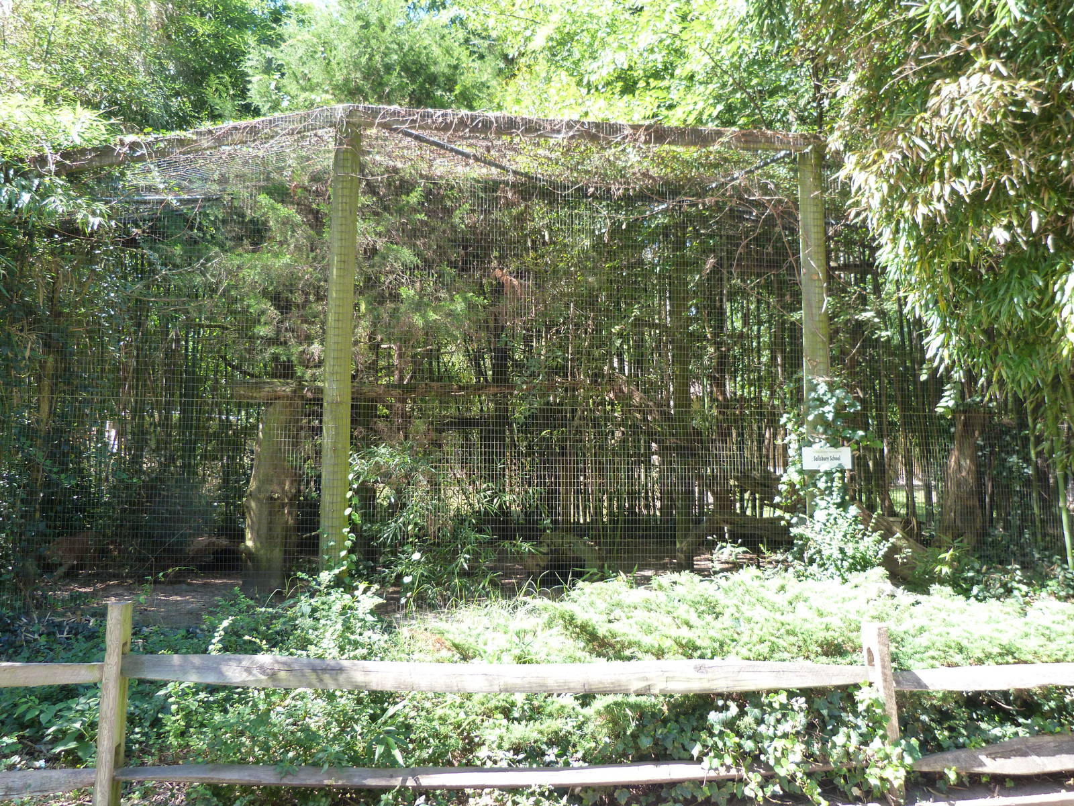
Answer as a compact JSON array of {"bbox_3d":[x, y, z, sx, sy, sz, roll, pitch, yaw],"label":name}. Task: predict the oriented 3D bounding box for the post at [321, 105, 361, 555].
[{"bbox_3d":[-1.347,-0.350,5.305,0.180,3.280,0.180,1,-6,-6],"label":"post"}]

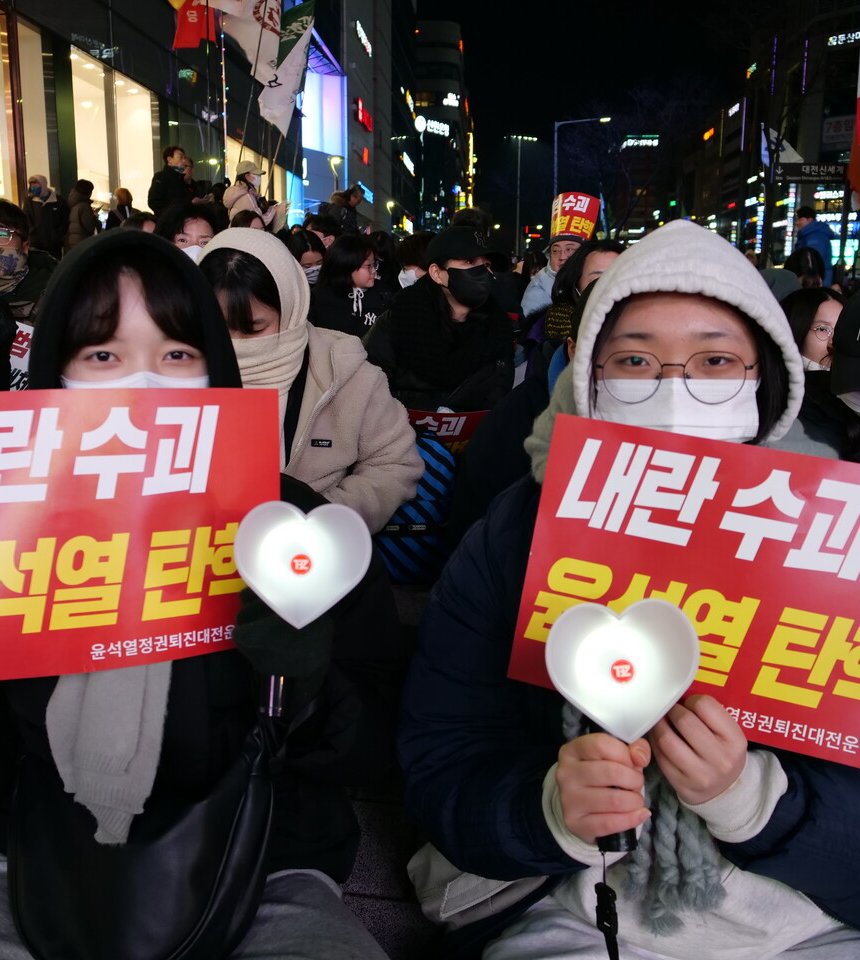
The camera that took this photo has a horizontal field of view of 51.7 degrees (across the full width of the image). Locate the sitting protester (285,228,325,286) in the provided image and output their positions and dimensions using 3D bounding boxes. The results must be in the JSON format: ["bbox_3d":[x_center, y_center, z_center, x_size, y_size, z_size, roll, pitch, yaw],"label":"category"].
[{"bbox_3d":[-0.530,-0.595,3.750,0.520,0.860,0.600,0,14,-3],"label":"sitting protester"}]

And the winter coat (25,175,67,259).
[{"bbox_3d":[-4.511,-3.104,10.480,0.550,0.920,0.360,0,10,-6],"label":"winter coat"}]

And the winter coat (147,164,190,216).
[{"bbox_3d":[-2.578,-2.746,8.750,0.350,0.750,0.470,5,12,22],"label":"winter coat"}]

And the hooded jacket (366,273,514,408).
[{"bbox_3d":[0.023,-0.281,2.450,0.530,0.600,0.400,-2,14,-12],"label":"hooded jacket"}]

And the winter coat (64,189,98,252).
[{"bbox_3d":[-3.809,-2.793,9.700,0.360,0.880,0.460,-6,15,-27],"label":"winter coat"}]

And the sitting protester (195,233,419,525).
[{"bbox_3d":[-0.266,-0.045,1.600,0.570,0.870,0.660,2,14,7],"label":"sitting protester"}]

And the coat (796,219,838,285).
[{"bbox_3d":[3.755,-2.127,8.600,0.360,0.800,0.470,4,12,18],"label":"coat"}]

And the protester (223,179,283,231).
[{"bbox_3d":[-1.560,-2.017,7.800,0.450,1.600,0.500,1,12,2],"label":"protester"}]

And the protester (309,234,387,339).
[{"bbox_3d":[-0.308,-0.534,3.617,0.500,0.930,0.600,-5,13,-24],"label":"protester"}]

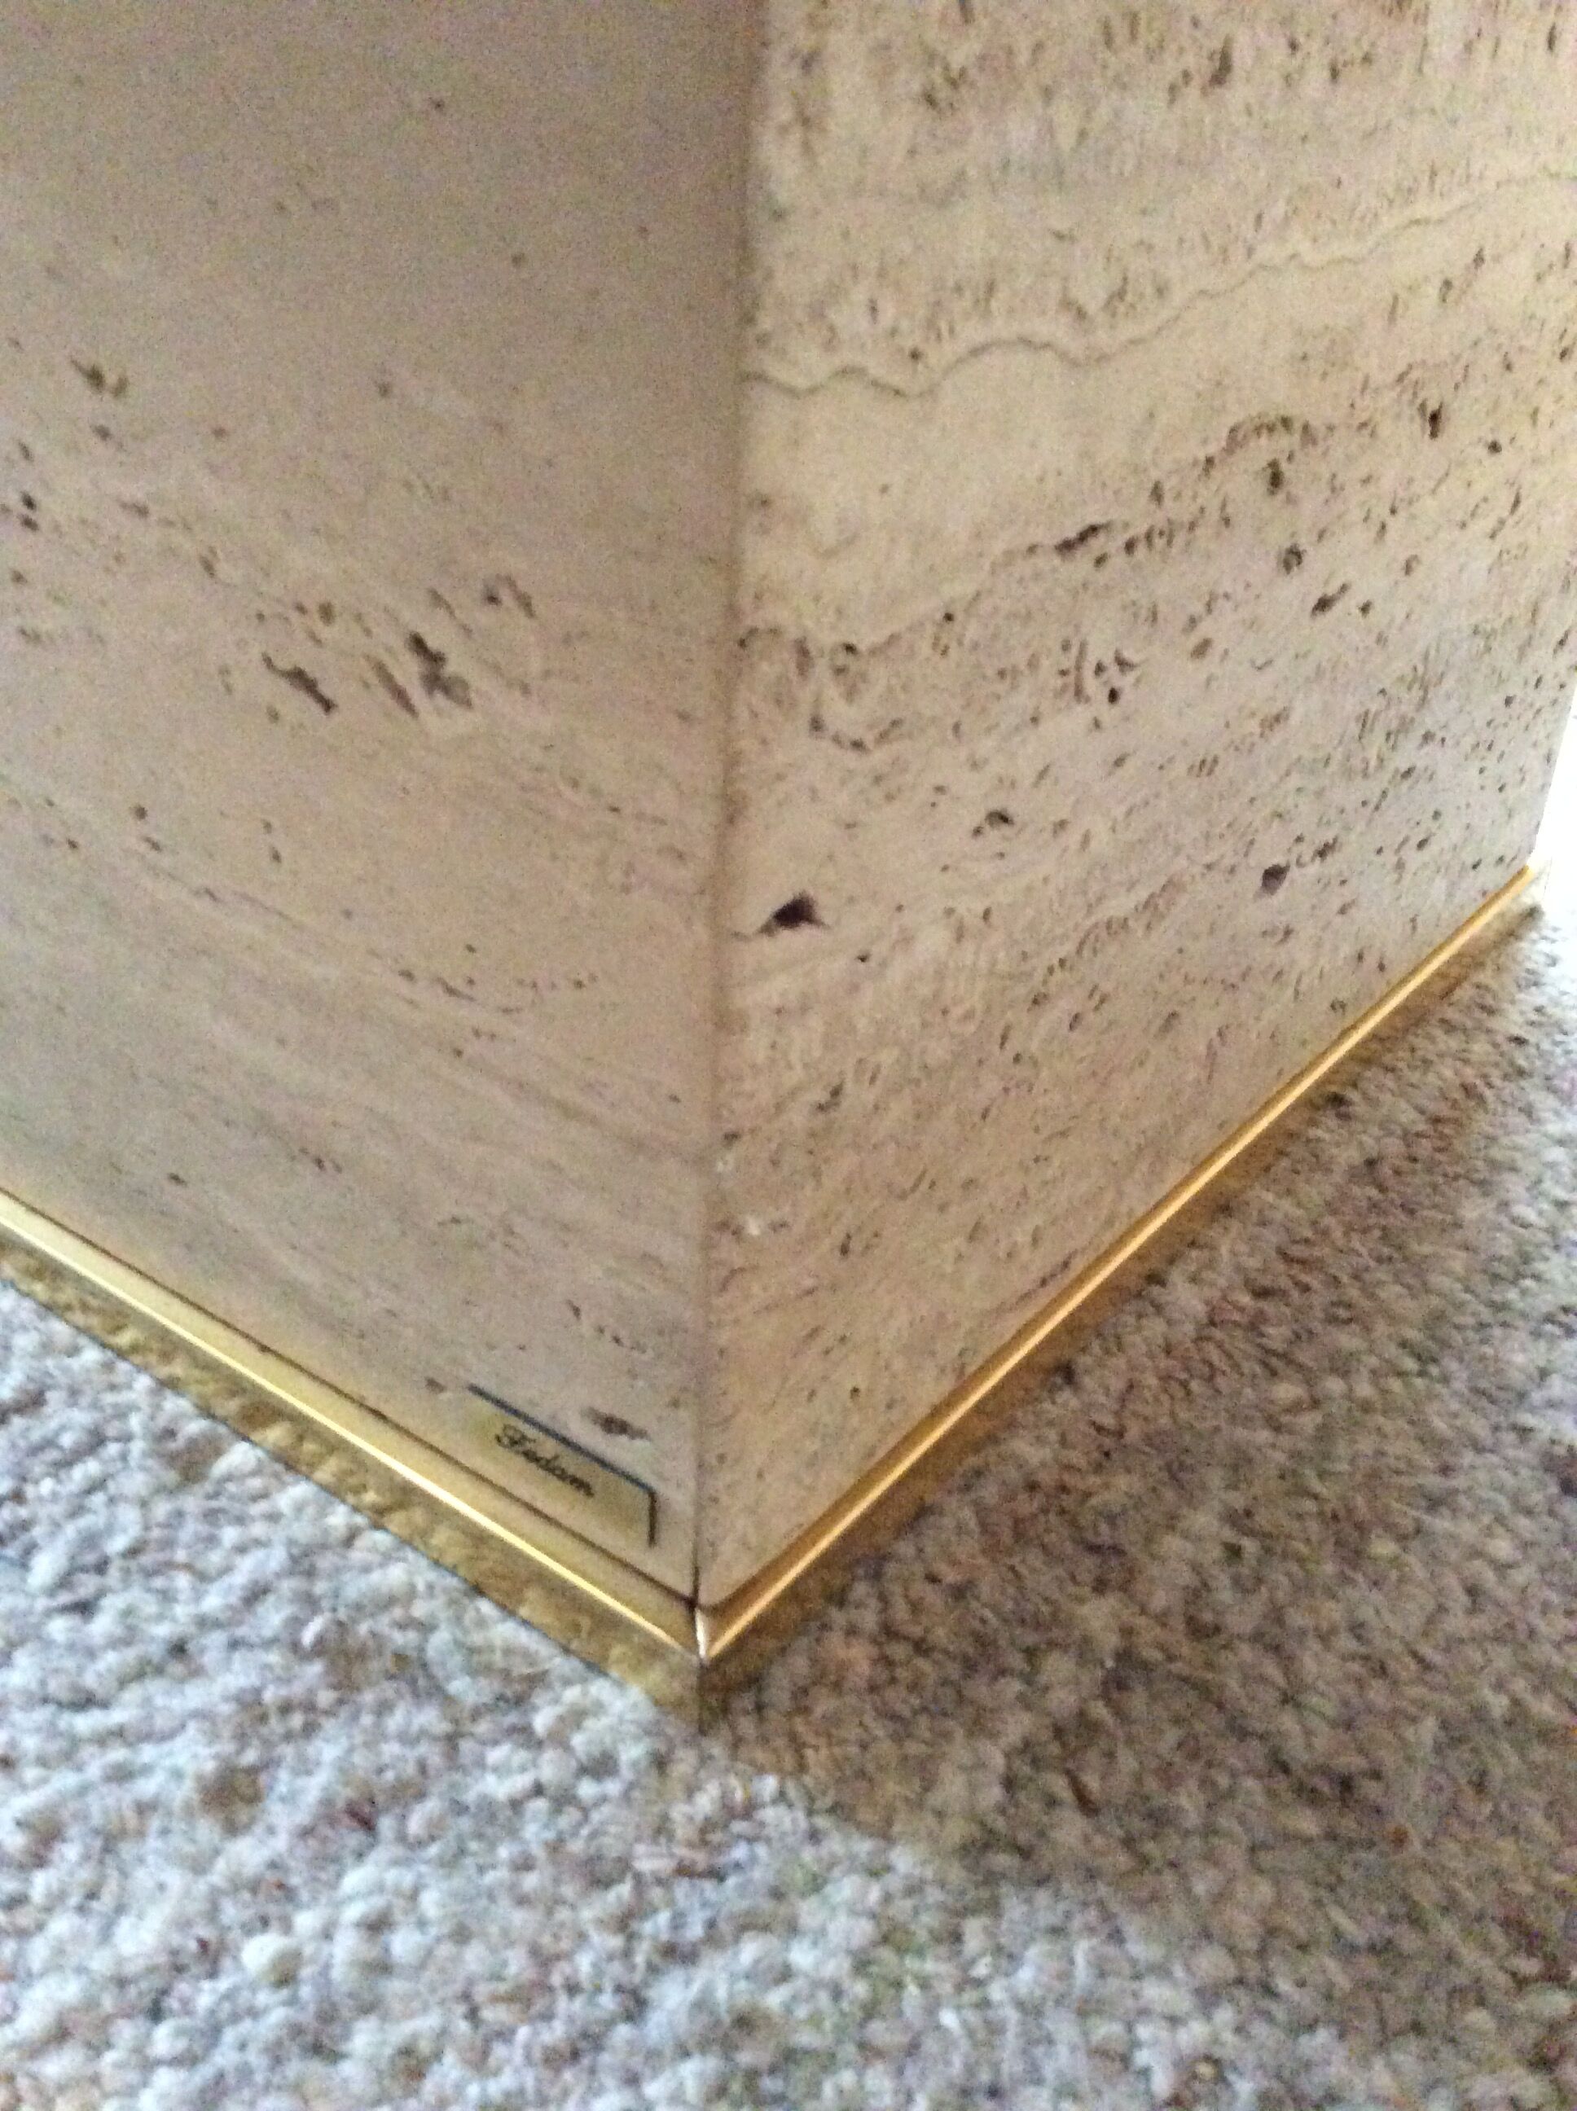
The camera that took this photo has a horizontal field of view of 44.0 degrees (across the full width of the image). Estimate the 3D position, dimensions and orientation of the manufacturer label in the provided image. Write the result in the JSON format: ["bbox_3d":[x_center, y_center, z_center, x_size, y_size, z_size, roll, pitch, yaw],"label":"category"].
[{"bbox_3d":[-0.046,0.081,0.385,0.050,0.015,0.002,22,35,30],"label":"manufacturer label"}]

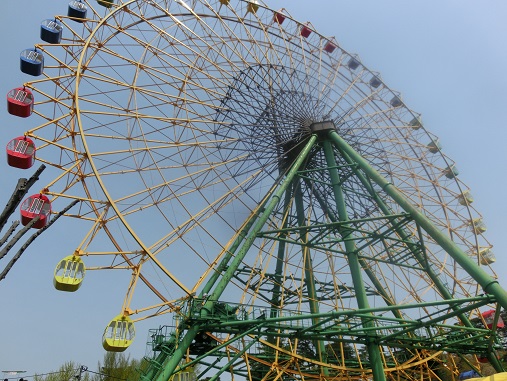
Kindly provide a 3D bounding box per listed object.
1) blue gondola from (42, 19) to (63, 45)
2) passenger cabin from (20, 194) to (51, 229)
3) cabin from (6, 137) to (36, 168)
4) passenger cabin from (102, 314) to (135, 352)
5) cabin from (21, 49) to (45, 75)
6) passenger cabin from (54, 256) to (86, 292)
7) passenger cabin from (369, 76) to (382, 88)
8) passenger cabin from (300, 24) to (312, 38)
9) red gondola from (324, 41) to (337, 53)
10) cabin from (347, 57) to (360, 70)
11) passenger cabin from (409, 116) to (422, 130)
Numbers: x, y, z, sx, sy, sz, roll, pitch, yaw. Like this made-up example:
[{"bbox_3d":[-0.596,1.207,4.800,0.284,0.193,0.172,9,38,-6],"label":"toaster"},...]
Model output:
[{"bbox_3d":[-18.867,-14.965,34.377,1.710,1.910,1.268,14,-40,-23],"label":"blue gondola"},{"bbox_3d":[-14.546,1.374,24.658,1.710,1.910,1.268,14,-40,-23],"label":"passenger cabin"},{"bbox_3d":[-16.720,-2.737,26.407,1.710,1.910,1.268,14,-40,-23],"label":"cabin"},{"bbox_3d":[-8.374,8.900,22.859,1.710,1.910,1.268,14,-40,-23],"label":"passenger cabin"},{"bbox_3d":[-18.913,-11.032,31.342,1.710,1.910,1.268,14,-40,-23],"label":"cabin"},{"bbox_3d":[-11.736,5.292,23.463,1.710,1.910,1.268,14,-40,-23],"label":"passenger cabin"},{"bbox_3d":[21.030,-18.704,62.954,1.710,1.910,1.268,14,-40,-23],"label":"passenger cabin"},{"bbox_3d":[8.894,-26.717,61.130,1.710,1.910,1.268,14,-40,-23],"label":"passenger cabin"},{"bbox_3d":[13.246,-24.561,62.334,1.710,1.910,1.268,14,-40,-23],"label":"red gondola"},{"bbox_3d":[17.219,-21.977,62.948,1.710,1.910,1.268,14,-40,-23],"label":"cabin"},{"bbox_3d":[27.207,-11.264,61.155,1.710,1.910,1.268,14,-40,-23],"label":"passenger cabin"}]

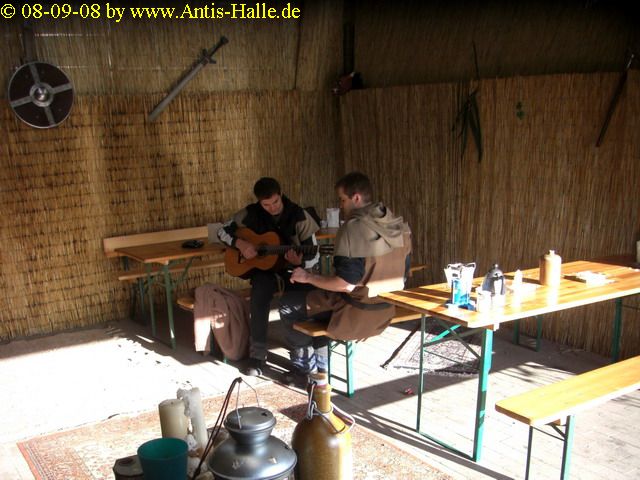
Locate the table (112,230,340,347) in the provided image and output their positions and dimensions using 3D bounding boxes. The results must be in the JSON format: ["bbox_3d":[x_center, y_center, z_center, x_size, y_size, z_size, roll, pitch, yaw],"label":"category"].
[{"bbox_3d":[-0.600,0.374,6.069,2.120,0.770,0.620,-7,11,-35],"label":"table"}]

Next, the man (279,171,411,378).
[{"bbox_3d":[0.145,0.268,4.628,0.800,1.400,0.550,4,10,32],"label":"man"}]

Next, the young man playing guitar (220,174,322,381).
[{"bbox_3d":[-0.406,0.224,5.166,0.680,1.340,0.840,-3,9,-13],"label":"young man playing guitar"}]

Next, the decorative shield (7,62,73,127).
[{"bbox_3d":[-2.265,-1.179,5.715,0.530,0.530,0.110,-7,11,-35],"label":"decorative shield"}]

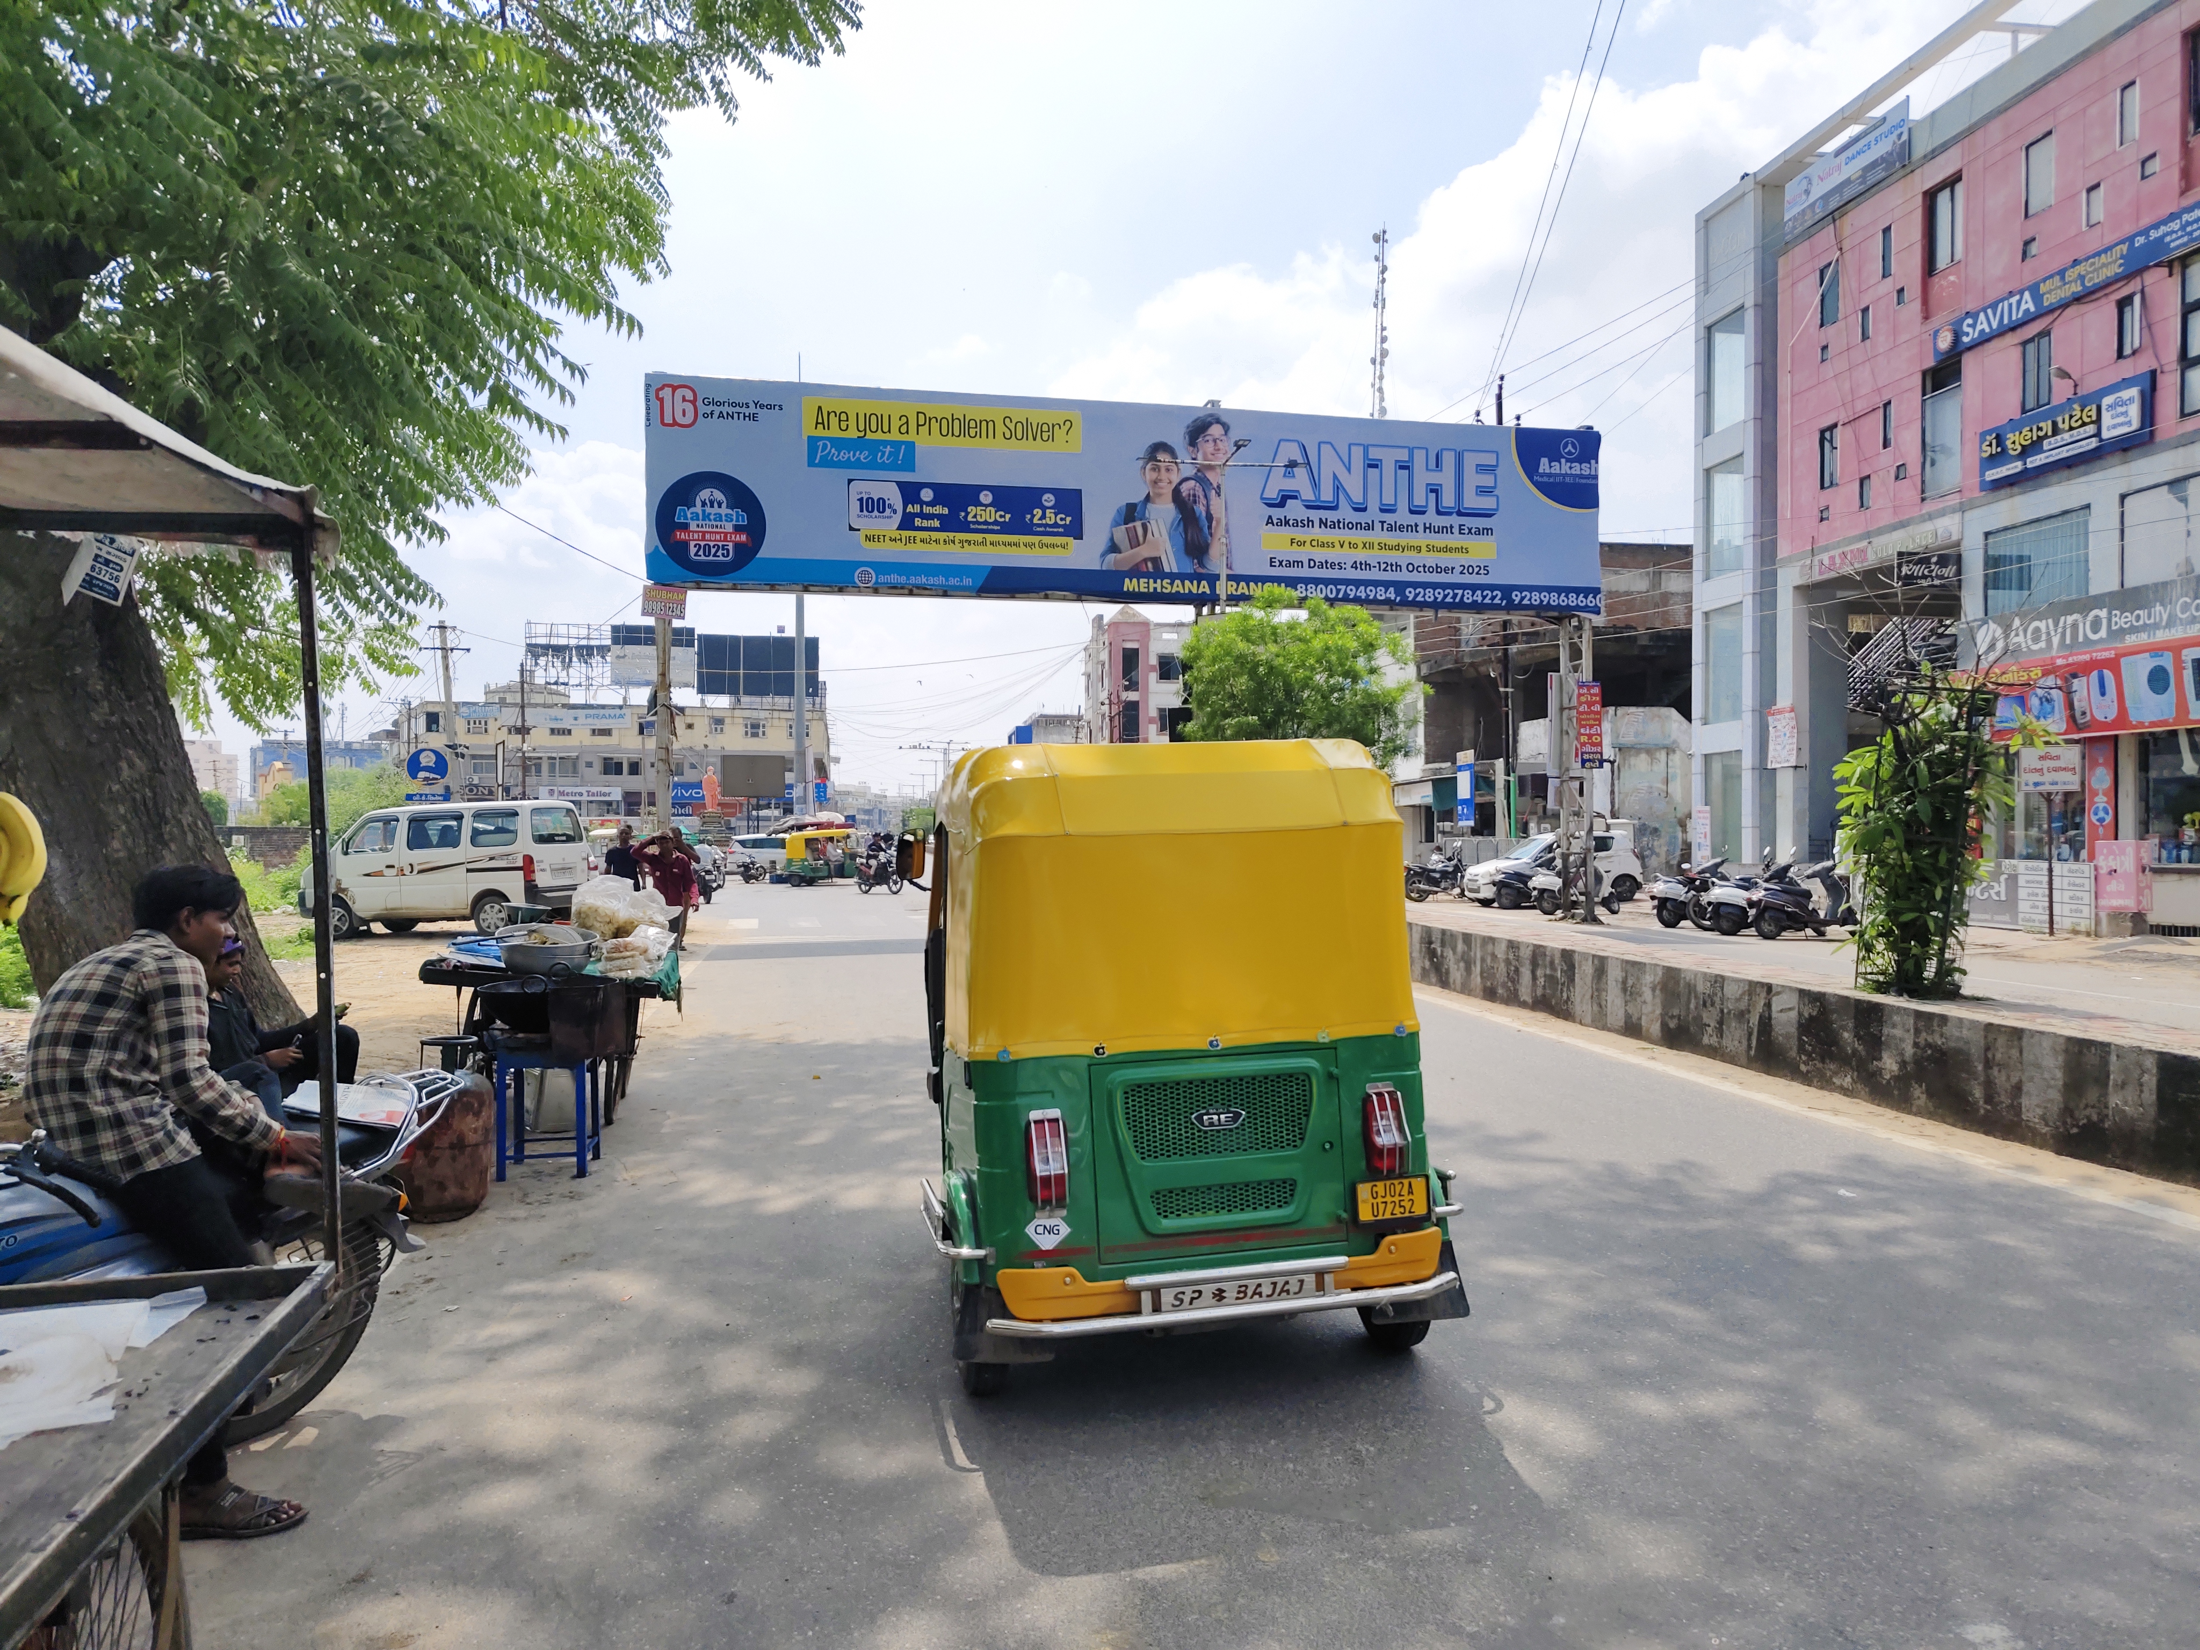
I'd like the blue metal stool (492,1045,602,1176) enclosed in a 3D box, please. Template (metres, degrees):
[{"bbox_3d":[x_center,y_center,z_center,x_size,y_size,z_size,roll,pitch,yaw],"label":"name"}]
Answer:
[{"bbox_3d":[-2.385,1.233,6.340,0.370,0.530,0.370,0,0,-11],"label":"blue metal stool"}]

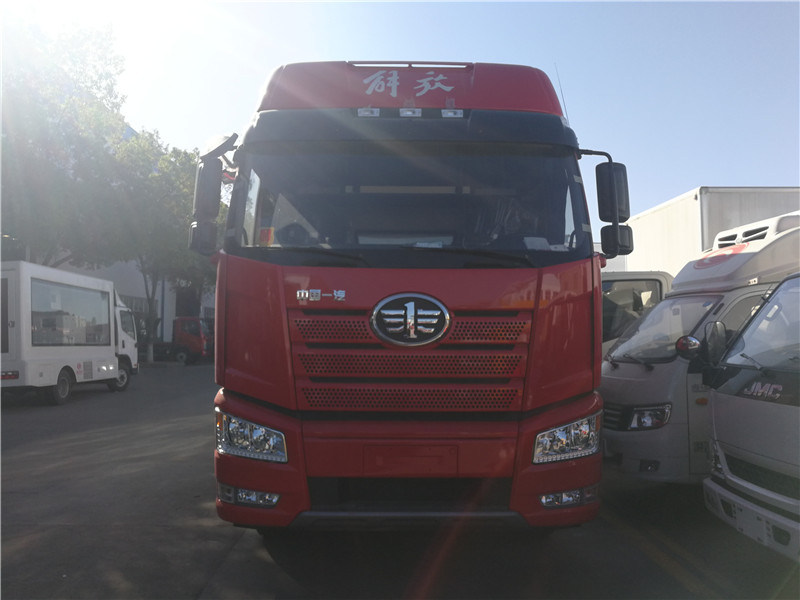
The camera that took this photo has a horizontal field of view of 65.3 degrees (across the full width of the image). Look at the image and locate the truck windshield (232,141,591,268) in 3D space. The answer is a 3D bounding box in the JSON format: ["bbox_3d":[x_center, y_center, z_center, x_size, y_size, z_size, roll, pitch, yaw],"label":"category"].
[{"bbox_3d":[0.077,-0.648,4.123,2.300,0.910,0.420,1,-4,-1],"label":"truck windshield"}]

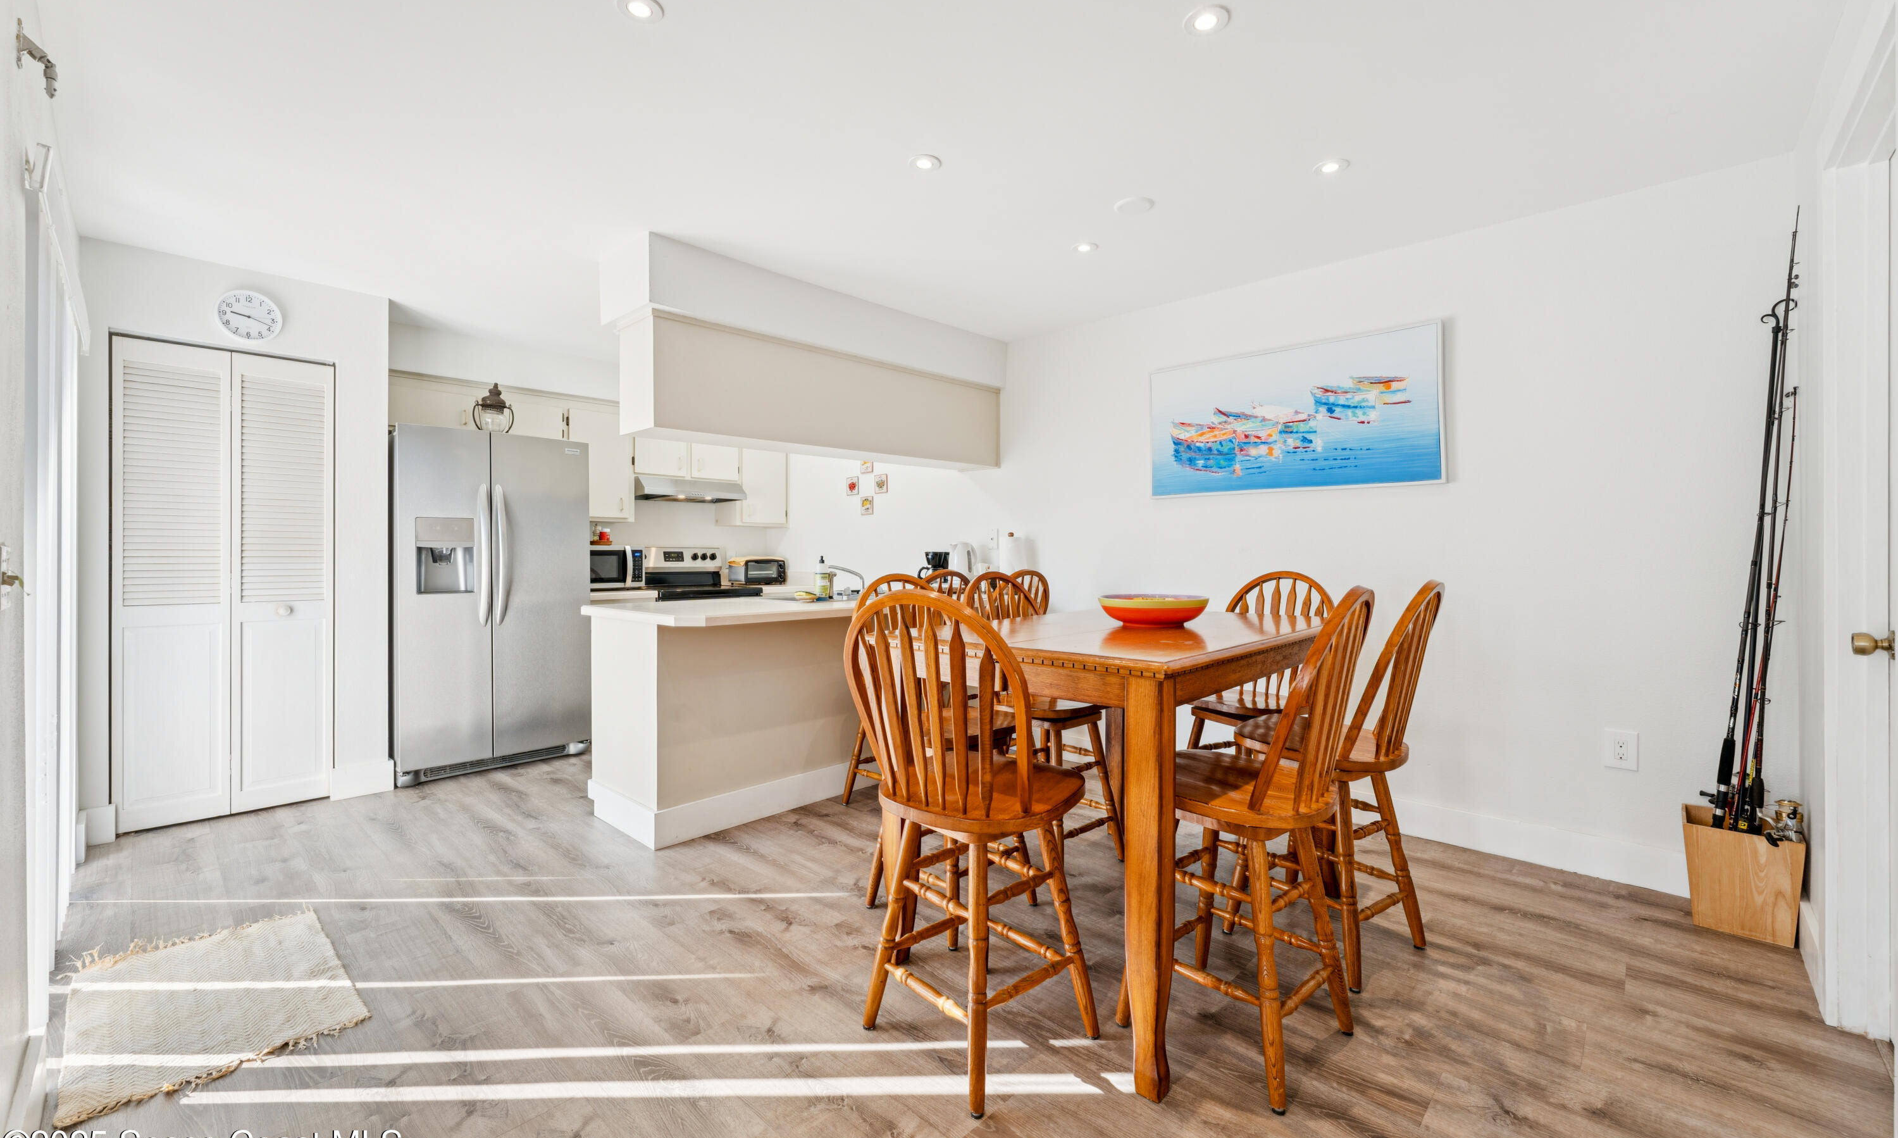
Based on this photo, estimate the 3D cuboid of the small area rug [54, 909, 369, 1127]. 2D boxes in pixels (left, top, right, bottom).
[{"bbox_3d":[-1.920,1.102,1.930,0.830,0.015,0.500,1,1,44],"label":"small area rug"}]

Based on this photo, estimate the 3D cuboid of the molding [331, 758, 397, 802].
[{"bbox_3d":[-2.832,1.016,3.566,0.015,0.140,0.243,1,2,43],"label":"molding"}]

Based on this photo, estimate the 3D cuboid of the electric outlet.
[{"bbox_3d":[2.351,0.633,2.578,0.089,0.134,0.008,1,1,44],"label":"electric outlet"}]

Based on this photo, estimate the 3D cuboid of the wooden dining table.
[{"bbox_3d":[0.539,0.628,2.247,0.920,0.920,1.260,1,2,43],"label":"wooden dining table"}]

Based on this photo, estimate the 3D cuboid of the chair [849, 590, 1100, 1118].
[{"bbox_3d":[0.059,0.574,1.741,0.465,1.078,0.527,1,1,36],"label":"chair"}]

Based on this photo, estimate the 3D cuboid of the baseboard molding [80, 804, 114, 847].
[{"bbox_3d":[-3.368,1.016,2.921,0.016,0.145,0.100,1,1,44],"label":"baseboard molding"}]

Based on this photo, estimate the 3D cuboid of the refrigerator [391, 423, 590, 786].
[{"bbox_3d":[-2.647,0.178,4.198,0.790,1.785,0.910,1,2,43],"label":"refrigerator"}]

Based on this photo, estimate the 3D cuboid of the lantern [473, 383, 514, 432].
[{"bbox_3d":[-2.555,-0.879,4.135,0.180,0.320,0.205,1,1,44],"label":"lantern"}]

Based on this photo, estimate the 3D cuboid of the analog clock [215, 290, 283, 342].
[{"bbox_3d":[-3.080,-1.118,3.255,0.038,0.227,0.228,1,2,43],"label":"analog clock"}]

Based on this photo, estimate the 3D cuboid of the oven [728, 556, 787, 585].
[{"bbox_3d":[-1.500,0.013,5.680,0.260,0.206,0.355,1,2,43],"label":"oven"}]

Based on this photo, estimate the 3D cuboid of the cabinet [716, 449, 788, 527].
[{"bbox_3d":[-1.507,-0.703,5.707,0.320,0.765,0.395,1,2,43],"label":"cabinet"}]

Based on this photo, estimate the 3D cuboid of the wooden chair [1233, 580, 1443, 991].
[{"bbox_3d":[1.138,0.565,2.167,0.527,1.078,0.465,1,1,41],"label":"wooden chair"}]

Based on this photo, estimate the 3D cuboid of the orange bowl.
[{"bbox_3d":[0.640,0.134,2.310,0.347,0.085,0.347,0,1,0],"label":"orange bowl"}]

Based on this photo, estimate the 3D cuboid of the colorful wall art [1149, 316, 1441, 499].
[{"bbox_3d":[1.450,-0.647,3.227,1.215,0.615,0.035,1,2,43],"label":"colorful wall art"}]

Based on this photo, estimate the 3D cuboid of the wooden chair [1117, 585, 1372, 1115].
[{"bbox_3d":[0.719,0.574,1.758,0.527,1.078,0.465,1,1,41],"label":"wooden chair"}]

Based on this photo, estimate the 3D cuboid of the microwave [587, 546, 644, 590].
[{"bbox_3d":[-2.303,-0.005,4.829,0.360,0.277,0.465,1,1,44],"label":"microwave"}]

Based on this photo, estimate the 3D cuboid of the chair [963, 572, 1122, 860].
[{"bbox_3d":[0.346,0.547,2.733,0.510,1.065,0.445,1,2,43],"label":"chair"}]

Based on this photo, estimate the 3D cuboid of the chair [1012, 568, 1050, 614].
[{"bbox_3d":[0.206,0.534,3.634,0.527,1.078,0.465,1,1,45],"label":"chair"}]

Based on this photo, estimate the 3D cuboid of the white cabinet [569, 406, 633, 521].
[{"bbox_3d":[-2.332,-0.683,4.833,0.320,0.755,0.410,1,2,43],"label":"white cabinet"}]

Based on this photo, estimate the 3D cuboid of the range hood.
[{"bbox_3d":[-1.926,-0.568,5.373,0.445,0.135,0.762,1,1,44],"label":"range hood"}]

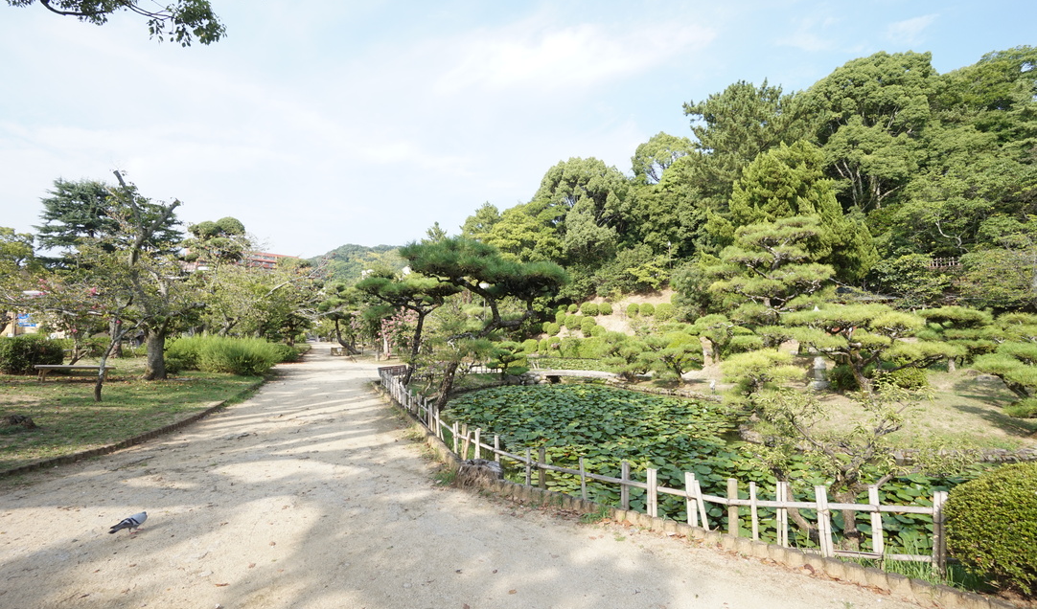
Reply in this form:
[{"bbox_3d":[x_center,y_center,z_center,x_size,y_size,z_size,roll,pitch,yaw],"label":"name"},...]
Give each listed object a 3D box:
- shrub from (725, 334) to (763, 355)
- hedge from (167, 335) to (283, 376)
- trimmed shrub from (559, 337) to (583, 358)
[{"bbox_3d":[10.300,1.900,19.700,1.550,1.000,1.350,-1,-4,15],"label":"shrub"},{"bbox_3d":[-10.850,1.820,15.600,3.600,1.350,2.000,0,-4,-5],"label":"hedge"},{"bbox_3d":[3.580,2.980,29.500,1.550,1.400,1.300,0,-4,5],"label":"trimmed shrub"}]

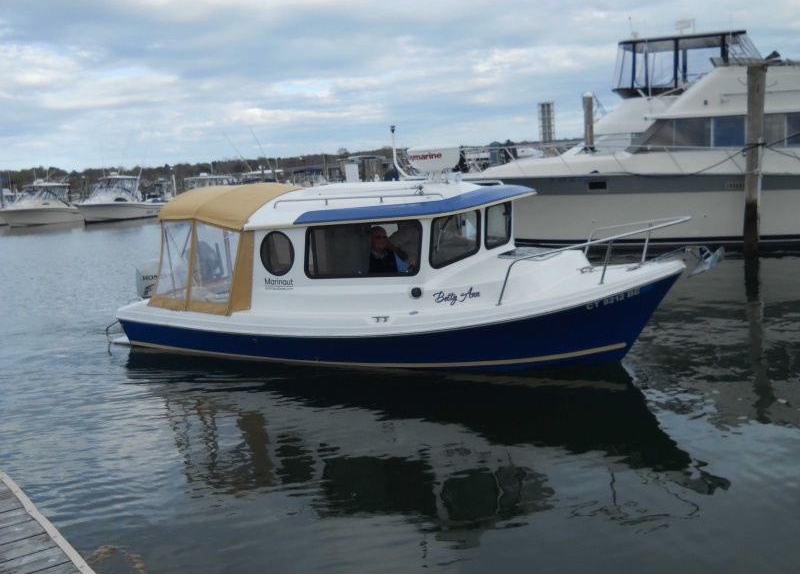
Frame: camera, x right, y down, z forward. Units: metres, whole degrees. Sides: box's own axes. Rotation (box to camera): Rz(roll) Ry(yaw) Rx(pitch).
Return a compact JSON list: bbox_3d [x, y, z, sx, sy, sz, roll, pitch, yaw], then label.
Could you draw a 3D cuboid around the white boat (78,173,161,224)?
[{"bbox_3d":[-15.980,-5.489,51.405,2.700,3.050,7.600,3,11,42],"label":"white boat"}]

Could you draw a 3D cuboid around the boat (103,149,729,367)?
[{"bbox_3d":[-0.342,-0.293,9.302,7.350,2.420,2.500,1,10,32],"label":"boat"}]

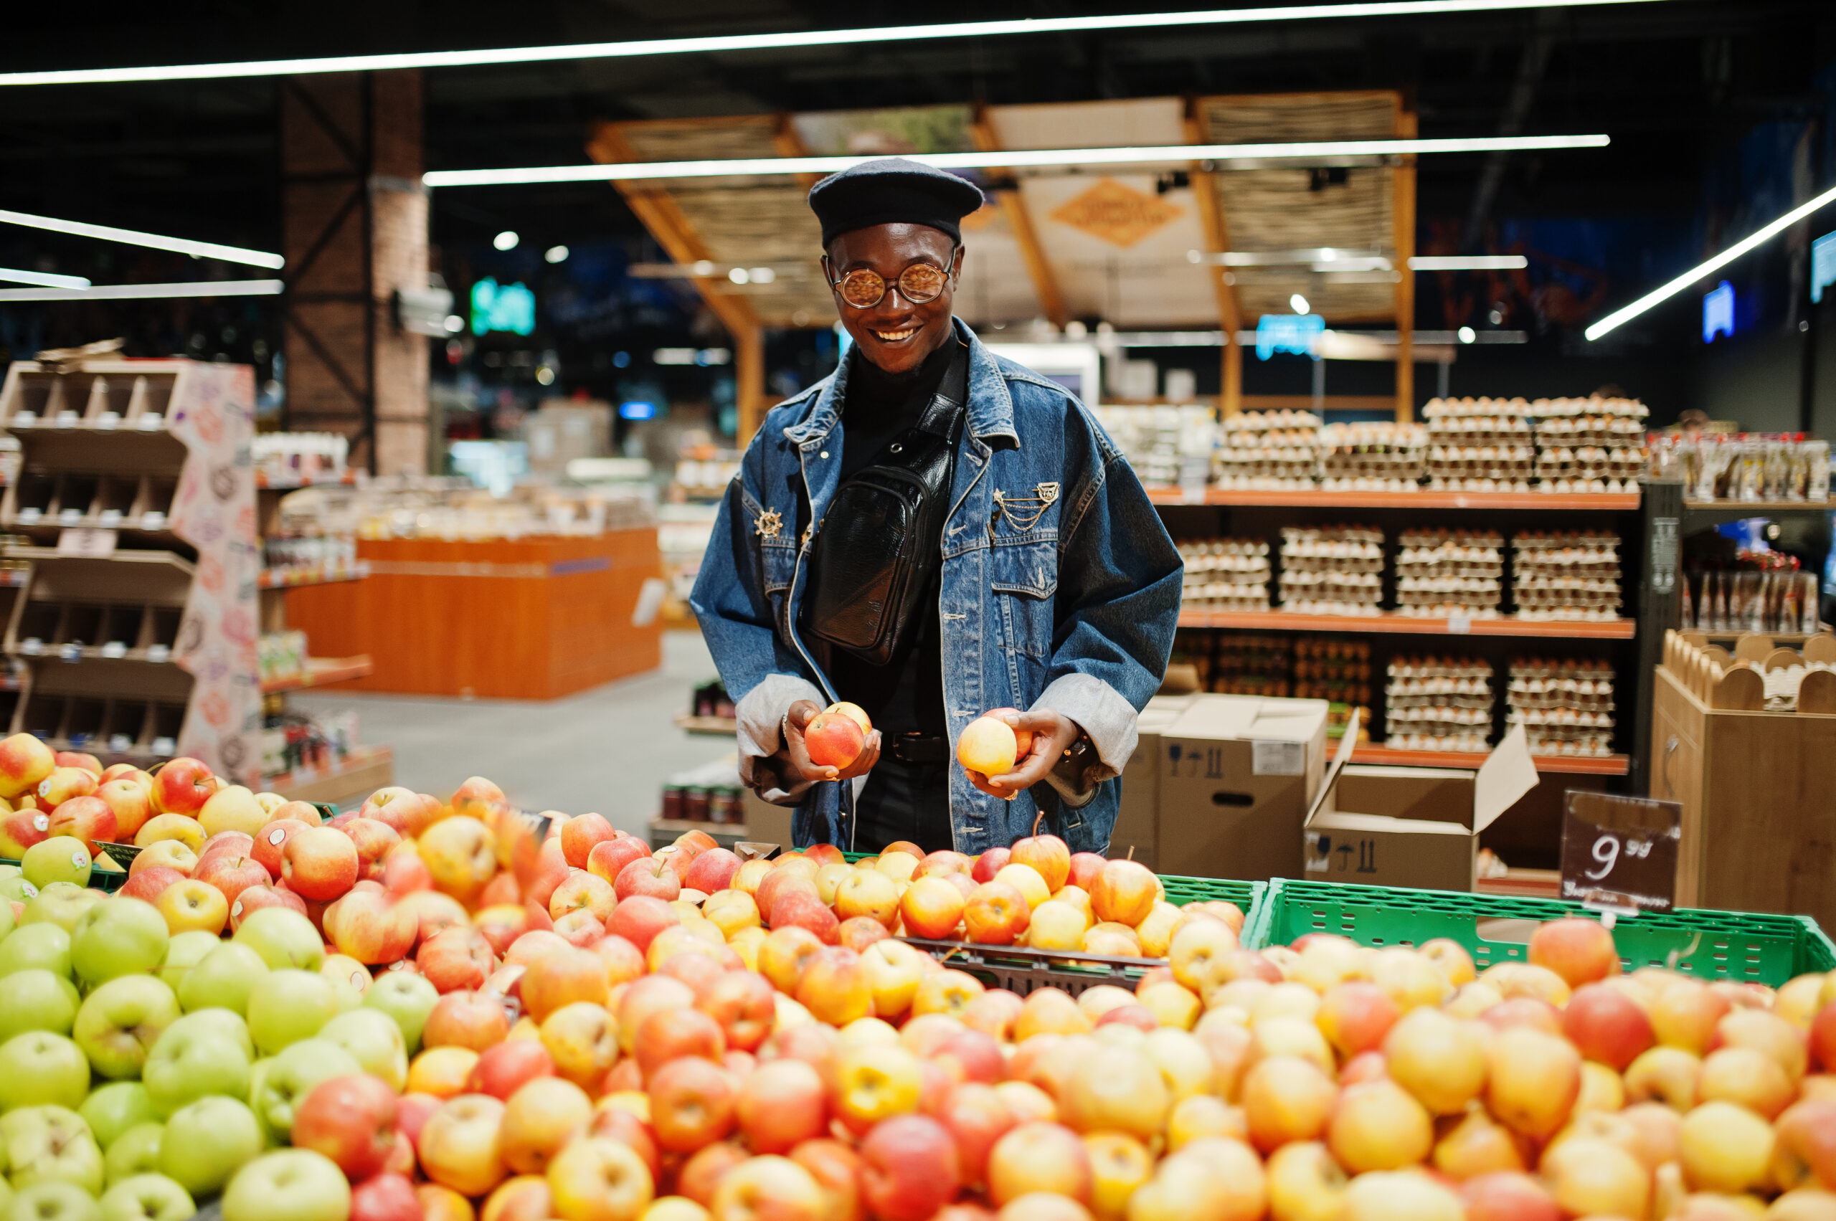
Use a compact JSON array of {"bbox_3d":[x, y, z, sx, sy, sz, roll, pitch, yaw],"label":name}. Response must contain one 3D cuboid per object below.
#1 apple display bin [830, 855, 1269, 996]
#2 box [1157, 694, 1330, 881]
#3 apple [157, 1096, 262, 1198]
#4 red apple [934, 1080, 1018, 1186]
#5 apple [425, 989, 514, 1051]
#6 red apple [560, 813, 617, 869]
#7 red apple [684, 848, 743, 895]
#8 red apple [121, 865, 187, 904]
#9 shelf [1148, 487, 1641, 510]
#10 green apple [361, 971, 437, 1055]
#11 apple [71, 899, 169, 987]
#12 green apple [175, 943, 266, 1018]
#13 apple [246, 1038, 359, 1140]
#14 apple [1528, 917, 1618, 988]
[{"bbox_3d":[0.086,0.429,2.090,0.600,0.210,0.400,2,5,15],"label":"apple display bin"},{"bbox_3d":[0.782,0.437,4.207,0.320,0.370,0.630,2,6,17],"label":"box"},{"bbox_3d":[-0.506,0.383,1.275,0.076,0.071,0.076,0,5,0],"label":"apple"},{"bbox_3d":[0.042,0.405,1.380,0.076,0.071,0.076,0,5,0],"label":"red apple"},{"bbox_3d":[-0.396,0.364,1.570,0.076,0.068,0.076,2,5,15],"label":"apple"},{"bbox_3d":[-0.406,0.286,2.200,0.073,0.068,0.073,0,5,0],"label":"red apple"},{"bbox_3d":[-0.245,0.321,2.150,0.072,0.068,0.072,0,5,-7],"label":"red apple"},{"bbox_3d":[-0.851,0.321,1.990,0.075,0.069,0.075,2,5,14],"label":"red apple"},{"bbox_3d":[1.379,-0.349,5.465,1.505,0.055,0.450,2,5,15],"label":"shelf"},{"bbox_3d":[-0.475,0.371,1.640,0.071,0.070,0.071,-1,5,-16],"label":"green apple"},{"bbox_3d":[-0.689,0.287,1.540,0.077,0.072,0.077,-2,5,-24],"label":"apple"},{"bbox_3d":[-0.614,0.332,1.580,0.078,0.072,0.078,2,5,15],"label":"green apple"},{"bbox_3d":[-0.470,0.368,1.370,0.078,0.073,0.078,-1,5,-19],"label":"apple"},{"bbox_3d":[0.619,0.326,1.690,0.077,0.071,0.077,2,5,14],"label":"apple"}]

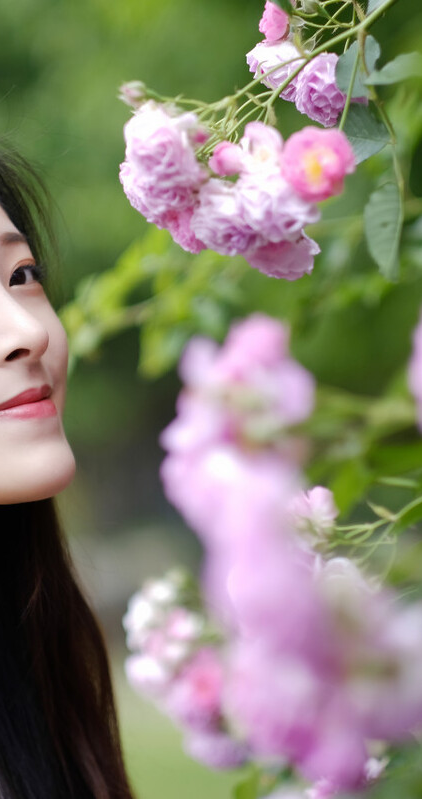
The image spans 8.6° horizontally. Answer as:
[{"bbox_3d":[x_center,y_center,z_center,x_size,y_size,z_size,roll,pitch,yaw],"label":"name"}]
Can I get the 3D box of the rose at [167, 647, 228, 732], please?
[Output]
[{"bbox_3d":[-0.006,0.155,1.500,0.034,0.046,0.034,0,0,14],"label":"rose"}]

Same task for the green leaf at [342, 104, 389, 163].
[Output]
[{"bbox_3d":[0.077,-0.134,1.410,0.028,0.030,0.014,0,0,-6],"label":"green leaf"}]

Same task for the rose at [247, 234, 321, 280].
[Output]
[{"bbox_3d":[0.035,-0.072,1.380,0.036,0.027,0.032,0,0,-14],"label":"rose"}]

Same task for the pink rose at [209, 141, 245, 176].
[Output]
[{"bbox_3d":[0.008,-0.118,1.370,0.019,0.018,0.019,0,0,0],"label":"pink rose"}]

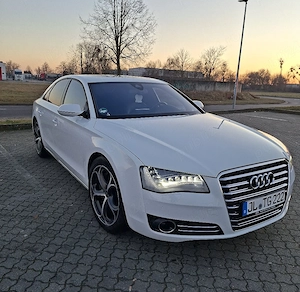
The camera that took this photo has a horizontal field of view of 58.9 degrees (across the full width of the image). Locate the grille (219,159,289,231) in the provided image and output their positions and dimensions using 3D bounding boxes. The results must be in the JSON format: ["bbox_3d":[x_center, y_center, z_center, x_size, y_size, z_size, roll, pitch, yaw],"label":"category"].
[{"bbox_3d":[0.851,0.380,2.056,0.830,0.460,0.130,-7,3,-31],"label":"grille"}]

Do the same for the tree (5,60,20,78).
[{"bbox_3d":[-40.317,-21.511,77.410,4.851,6.480,4.851,-5,15,-26],"label":"tree"}]

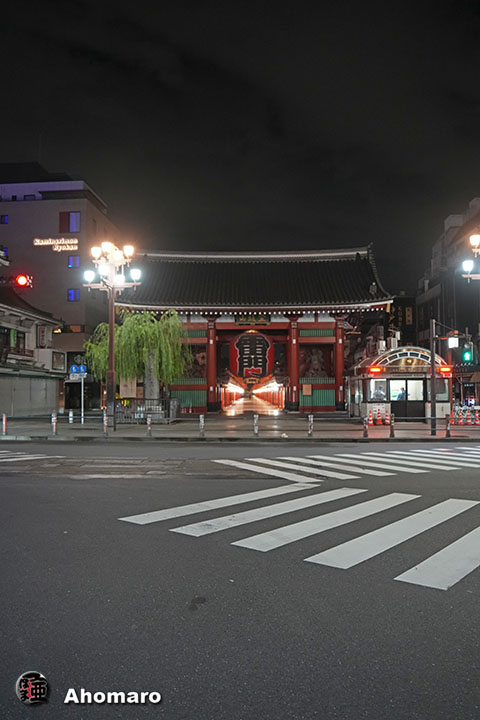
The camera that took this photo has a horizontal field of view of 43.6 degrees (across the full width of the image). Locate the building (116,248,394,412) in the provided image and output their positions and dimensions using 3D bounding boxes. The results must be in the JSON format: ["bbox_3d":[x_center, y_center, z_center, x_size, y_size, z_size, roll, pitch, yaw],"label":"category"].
[{"bbox_3d":[0.906,-1.962,42.483,17.300,11.900,11.200,0,-3,1],"label":"building"}]

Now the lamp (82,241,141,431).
[{"bbox_3d":[-5.217,-0.990,24.597,2.500,7.730,2.500,0,-3,0],"label":"lamp"}]

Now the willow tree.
[{"bbox_3d":[-5.601,0.270,33.038,5.700,6.020,5.300,0,-3,0],"label":"willow tree"}]

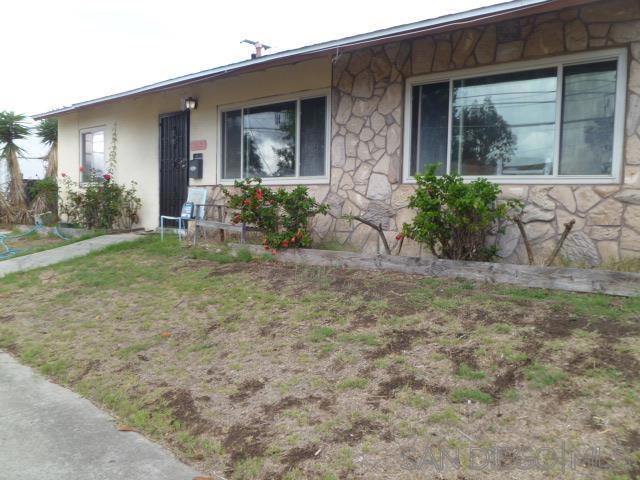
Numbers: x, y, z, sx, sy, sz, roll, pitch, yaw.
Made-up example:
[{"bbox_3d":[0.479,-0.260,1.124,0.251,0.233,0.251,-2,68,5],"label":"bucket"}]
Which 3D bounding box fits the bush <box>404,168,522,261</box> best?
[{"bbox_3d":[1.492,-0.283,5.537,1.130,0.990,0.880,4,5,37],"label":"bush"}]

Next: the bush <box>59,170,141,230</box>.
[{"bbox_3d":[-4.241,-0.783,10.003,2.100,1.170,0.800,4,5,37],"label":"bush"}]

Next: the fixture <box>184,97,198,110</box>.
[{"bbox_3d":[-2.180,-2.316,8.785,0.160,0.220,0.170,4,5,37],"label":"fixture"}]

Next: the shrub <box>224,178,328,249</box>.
[{"bbox_3d":[-0.575,-0.359,7.004,1.180,0.950,0.920,4,5,37],"label":"shrub"}]

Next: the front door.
[{"bbox_3d":[-2.597,-1.237,9.312,0.876,2.070,0.070,4,5,37],"label":"front door"}]

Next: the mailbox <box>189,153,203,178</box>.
[{"bbox_3d":[-2.111,-1.246,8.834,0.260,0.400,0.120,4,5,37],"label":"mailbox"}]

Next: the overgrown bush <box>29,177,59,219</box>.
[{"bbox_3d":[-6.734,-0.994,12.700,1.050,1.150,1.000,4,5,37],"label":"overgrown bush"}]

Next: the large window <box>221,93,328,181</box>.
[{"bbox_3d":[-0.782,-1.493,7.829,2.284,1.290,0.100,4,5,37],"label":"large window"}]

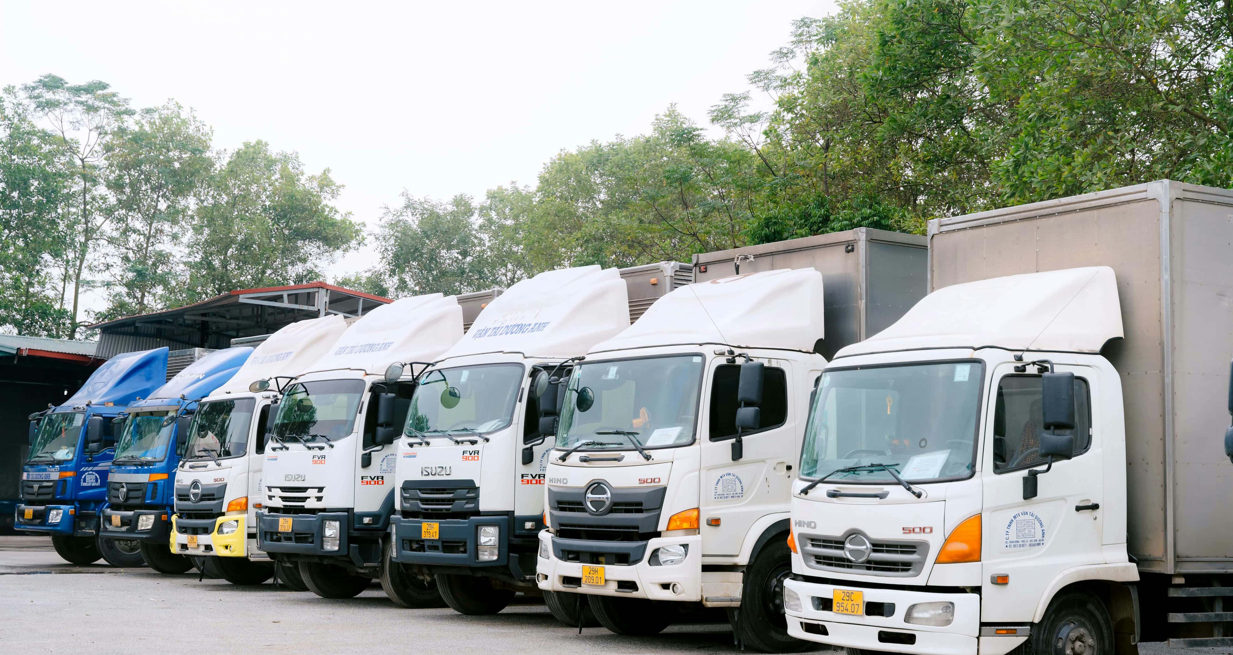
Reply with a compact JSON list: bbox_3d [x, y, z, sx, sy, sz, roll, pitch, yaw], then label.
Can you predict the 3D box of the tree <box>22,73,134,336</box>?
[{"bbox_3d":[-17.424,-0.823,55.273,3.583,14.619,3.583,1,-6,0],"label":"tree"}]

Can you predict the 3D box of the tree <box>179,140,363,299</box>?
[{"bbox_3d":[-10.812,0.312,53.391,5.688,12.247,5.688,1,-6,0],"label":"tree"}]

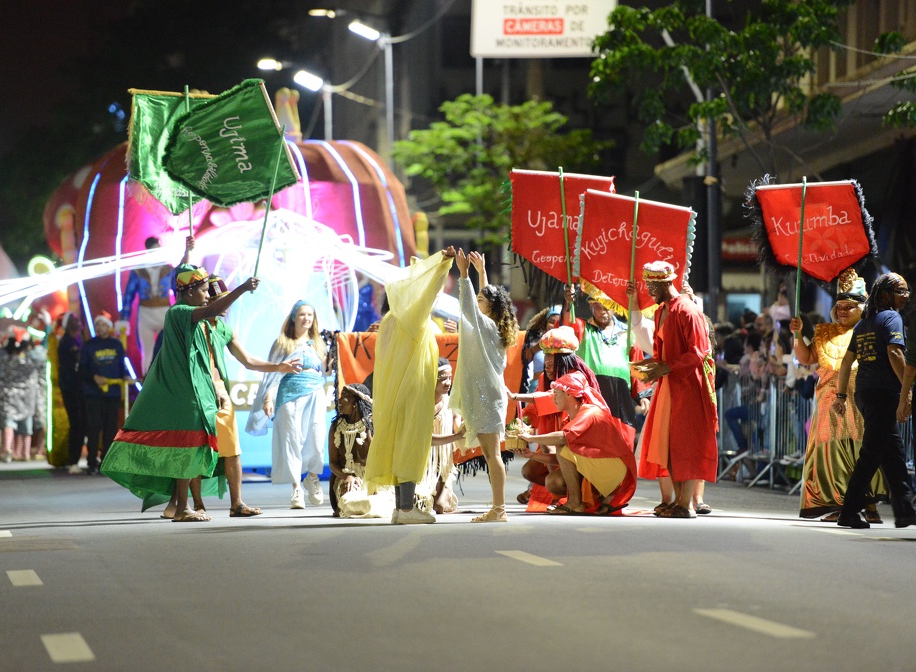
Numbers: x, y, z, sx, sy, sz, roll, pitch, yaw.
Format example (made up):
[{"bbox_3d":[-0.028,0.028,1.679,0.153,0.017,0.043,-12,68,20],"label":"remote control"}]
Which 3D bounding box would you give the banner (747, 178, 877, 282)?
[{"bbox_3d":[2.495,-0.733,39.300,0.790,0.720,0.070,-6,-1,6],"label":"banner"}]

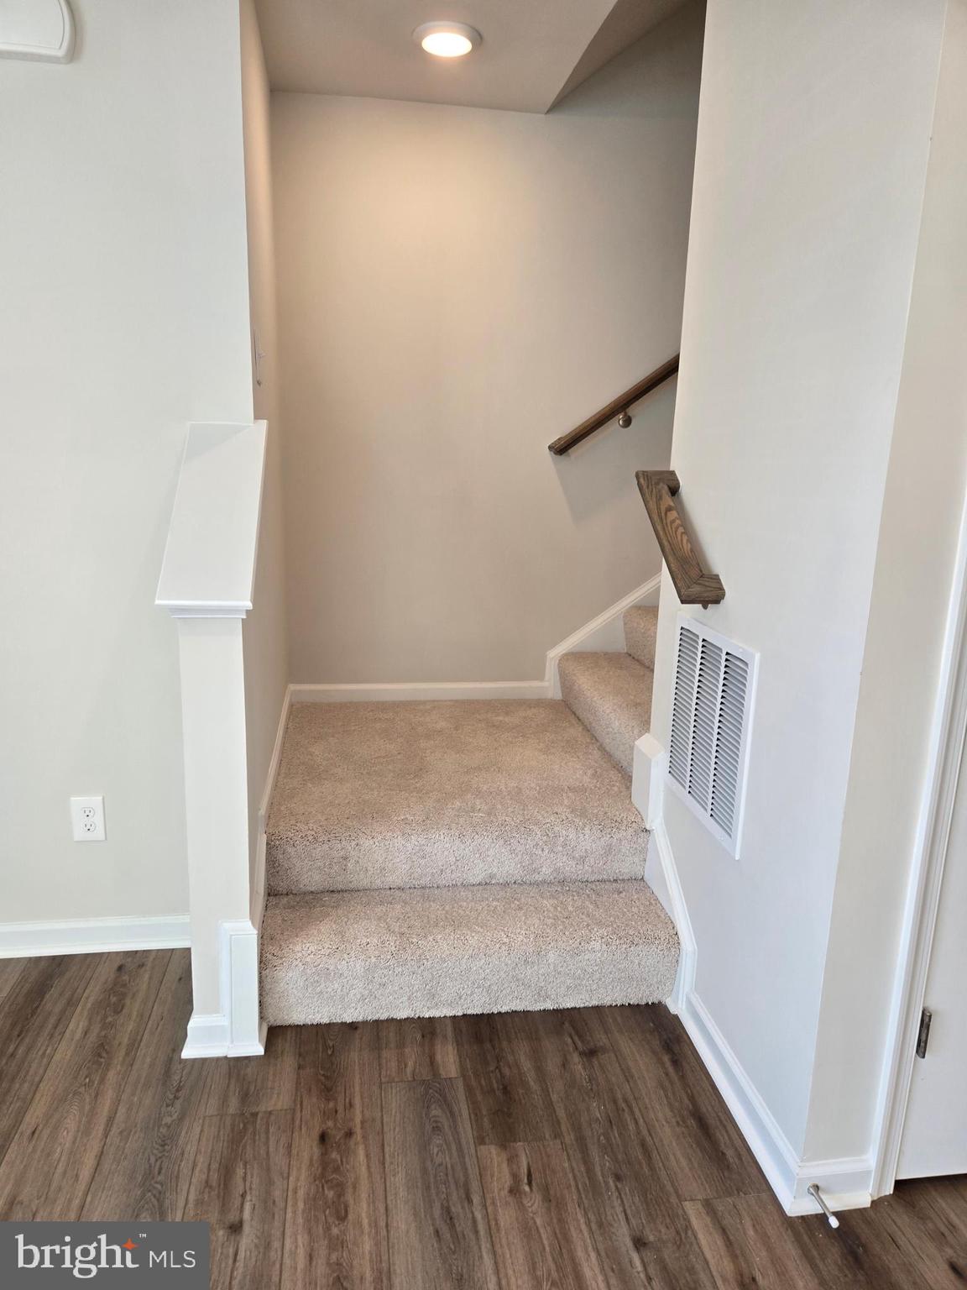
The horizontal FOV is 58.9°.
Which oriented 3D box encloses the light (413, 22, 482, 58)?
[{"bbox_3d":[-0.102,-1.645,2.349,0.187,0.028,0.187,0,12,-9],"label":"light"}]

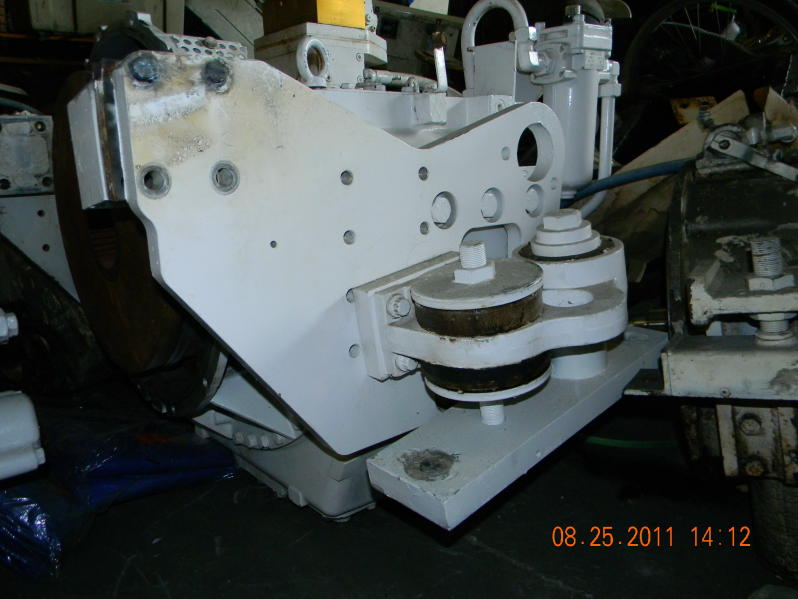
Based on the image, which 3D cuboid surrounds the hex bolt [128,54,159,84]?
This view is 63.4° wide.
[{"bbox_3d":[-0.267,-0.242,0.680,0.029,0.029,0.016,-13,17,-42],"label":"hex bolt"}]

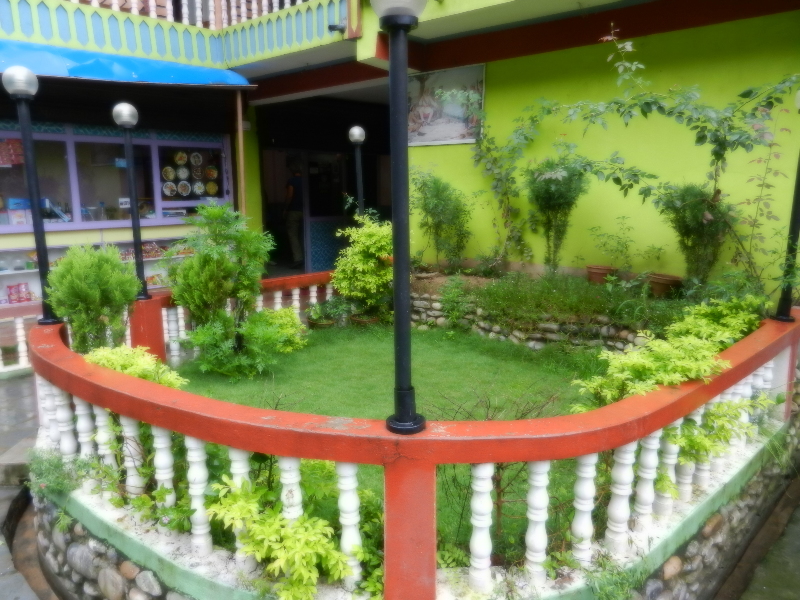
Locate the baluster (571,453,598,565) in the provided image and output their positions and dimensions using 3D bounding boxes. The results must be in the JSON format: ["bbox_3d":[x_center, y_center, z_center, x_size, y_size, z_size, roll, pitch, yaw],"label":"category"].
[{"bbox_3d":[0.631,0.684,1.969,0.077,0.445,0.077,3,11,19],"label":"baluster"}]

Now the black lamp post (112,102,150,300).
[{"bbox_3d":[-2.092,-0.758,4.556,0.200,1.520,0.200,-6,12,-24],"label":"black lamp post"}]

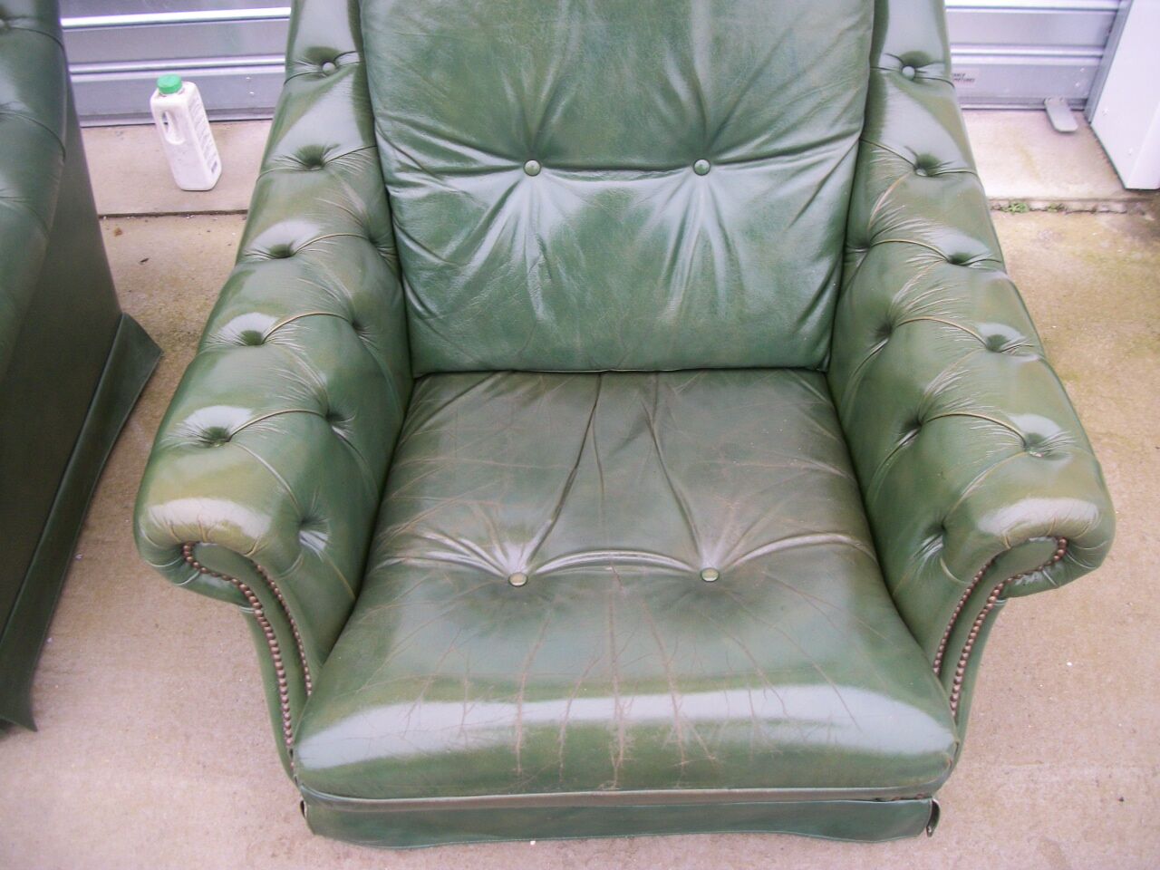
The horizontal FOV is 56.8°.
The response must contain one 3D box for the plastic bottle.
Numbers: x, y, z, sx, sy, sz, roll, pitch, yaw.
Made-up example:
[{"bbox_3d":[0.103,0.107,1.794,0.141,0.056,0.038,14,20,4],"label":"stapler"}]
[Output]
[{"bbox_3d":[-0.760,-0.585,2.067,0.079,0.223,0.079,2,47,2],"label":"plastic bottle"}]

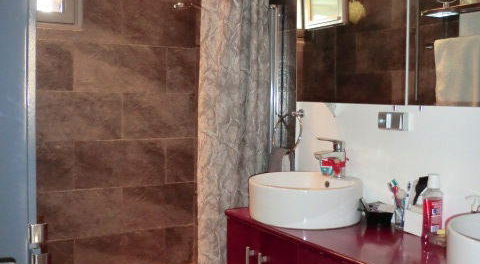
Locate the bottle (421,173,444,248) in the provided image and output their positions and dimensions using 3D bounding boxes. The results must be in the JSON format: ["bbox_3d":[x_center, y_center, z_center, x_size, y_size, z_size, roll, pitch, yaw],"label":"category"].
[{"bbox_3d":[0.629,0.252,1.626,0.073,0.217,0.047,-1,4,-18],"label":"bottle"}]

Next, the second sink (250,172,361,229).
[{"bbox_3d":[0.257,0.262,1.976,0.444,0.142,0.444,0,4,0],"label":"second sink"}]

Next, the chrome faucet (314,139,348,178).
[{"bbox_3d":[0.366,0.108,2.021,0.147,0.160,0.048,-2,5,-30],"label":"chrome faucet"}]

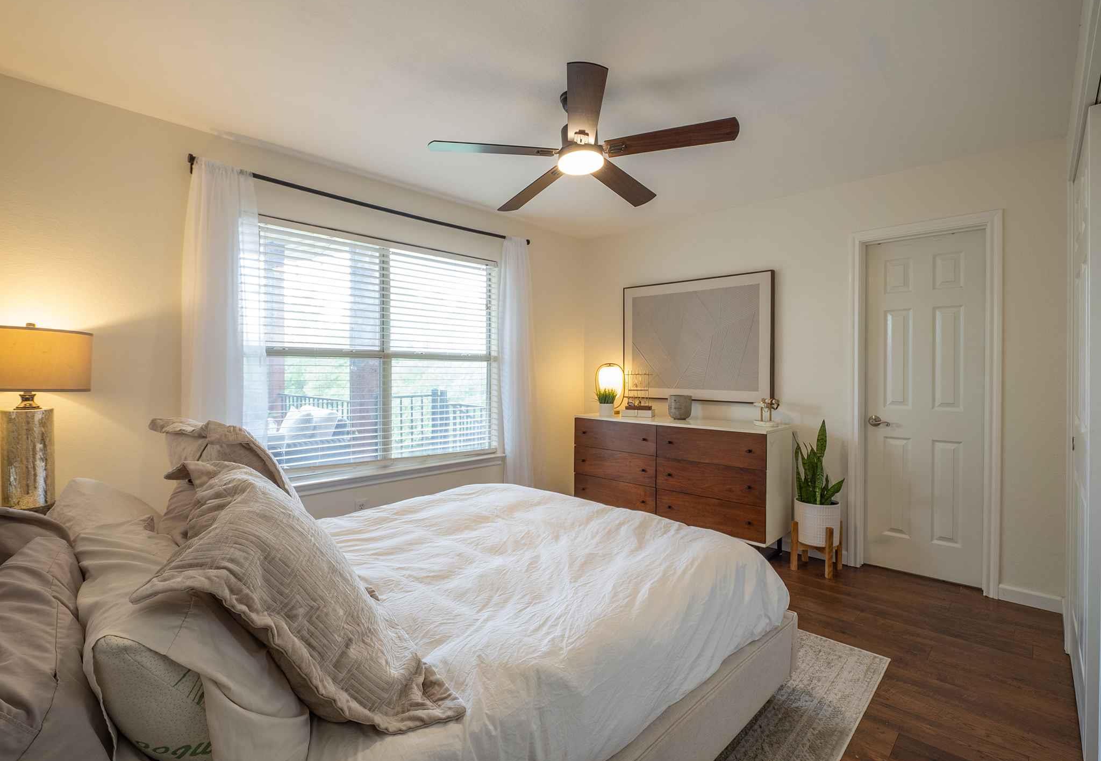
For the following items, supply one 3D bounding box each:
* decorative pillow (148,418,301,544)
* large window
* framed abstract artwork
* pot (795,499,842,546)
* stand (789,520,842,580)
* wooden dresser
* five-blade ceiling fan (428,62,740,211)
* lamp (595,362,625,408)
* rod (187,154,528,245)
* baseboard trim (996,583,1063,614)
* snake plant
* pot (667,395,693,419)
[{"bbox_3d":[-0.948,0.362,1.544,0.700,0.570,0.190,1,34,44],"label":"decorative pillow"},{"bbox_3d":[-1.044,-0.162,3.334,0.065,1.460,1.750,1,1,44],"label":"large window"},{"bbox_3d":[1.098,-0.314,3.985,1.255,0.940,0.045,1,1,44],"label":"framed abstract artwork"},{"bbox_3d":[1.663,0.888,3.174,0.255,0.255,0.255,0,1,0],"label":"pot"},{"bbox_3d":[1.664,1.030,3.177,0.245,0.305,0.245,1,1,44],"label":"stand"},{"bbox_3d":[0.922,0.741,3.843,1.570,0.865,0.450,1,1,44],"label":"wooden dresser"},{"bbox_3d":[0.135,-1.093,2.241,1.270,0.315,1.270,1,1,44],"label":"five-blade ceiling fan"},{"bbox_3d":[0.511,0.075,4.354,0.265,0.425,0.195,0,1,25],"label":"lamp"},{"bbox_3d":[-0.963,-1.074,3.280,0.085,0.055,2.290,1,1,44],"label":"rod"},{"bbox_3d":[2.515,1.148,2.669,0.250,0.083,0.016,1,1,44],"label":"baseboard trim"},{"bbox_3d":[1.662,0.518,3.168,0.270,0.540,0.250,1,1,44],"label":"snake plant"},{"bbox_3d":[0.988,0.213,3.884,0.177,0.175,0.177,0,1,0],"label":"pot"}]

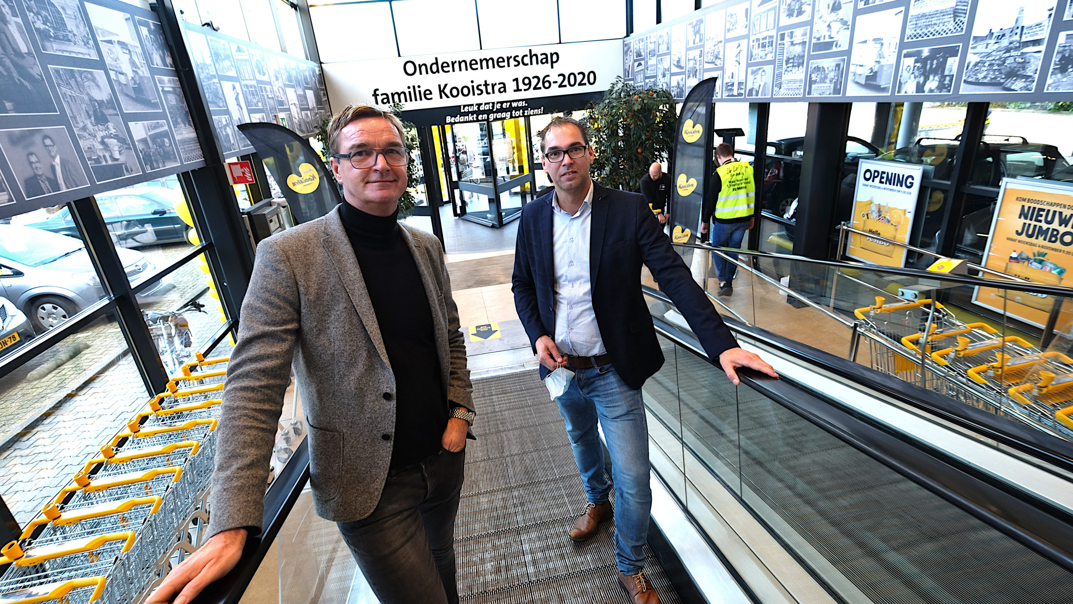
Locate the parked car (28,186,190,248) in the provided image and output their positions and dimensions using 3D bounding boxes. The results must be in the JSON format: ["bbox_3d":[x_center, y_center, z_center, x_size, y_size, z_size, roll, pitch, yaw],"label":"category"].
[{"bbox_3d":[-8.869,-2.017,11.113,4.400,1.420,1.740,-8,23,-7],"label":"parked car"}]

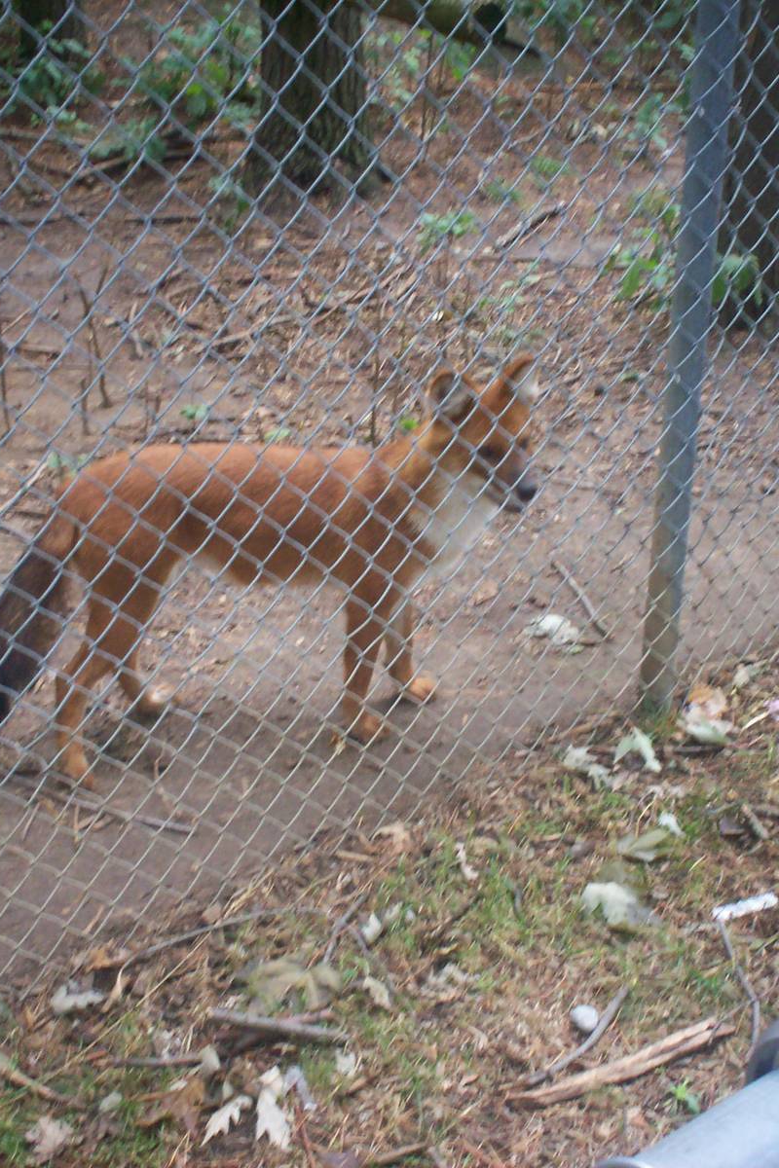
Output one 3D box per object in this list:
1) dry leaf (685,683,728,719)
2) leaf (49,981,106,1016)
[{"bbox_3d":[0.545,0.201,2.784,0.070,0.028,0.075,1,26,0],"label":"dry leaf"},{"bbox_3d":[-0.418,0.550,2.135,0.072,0.022,0.050,1,26,0],"label":"leaf"}]

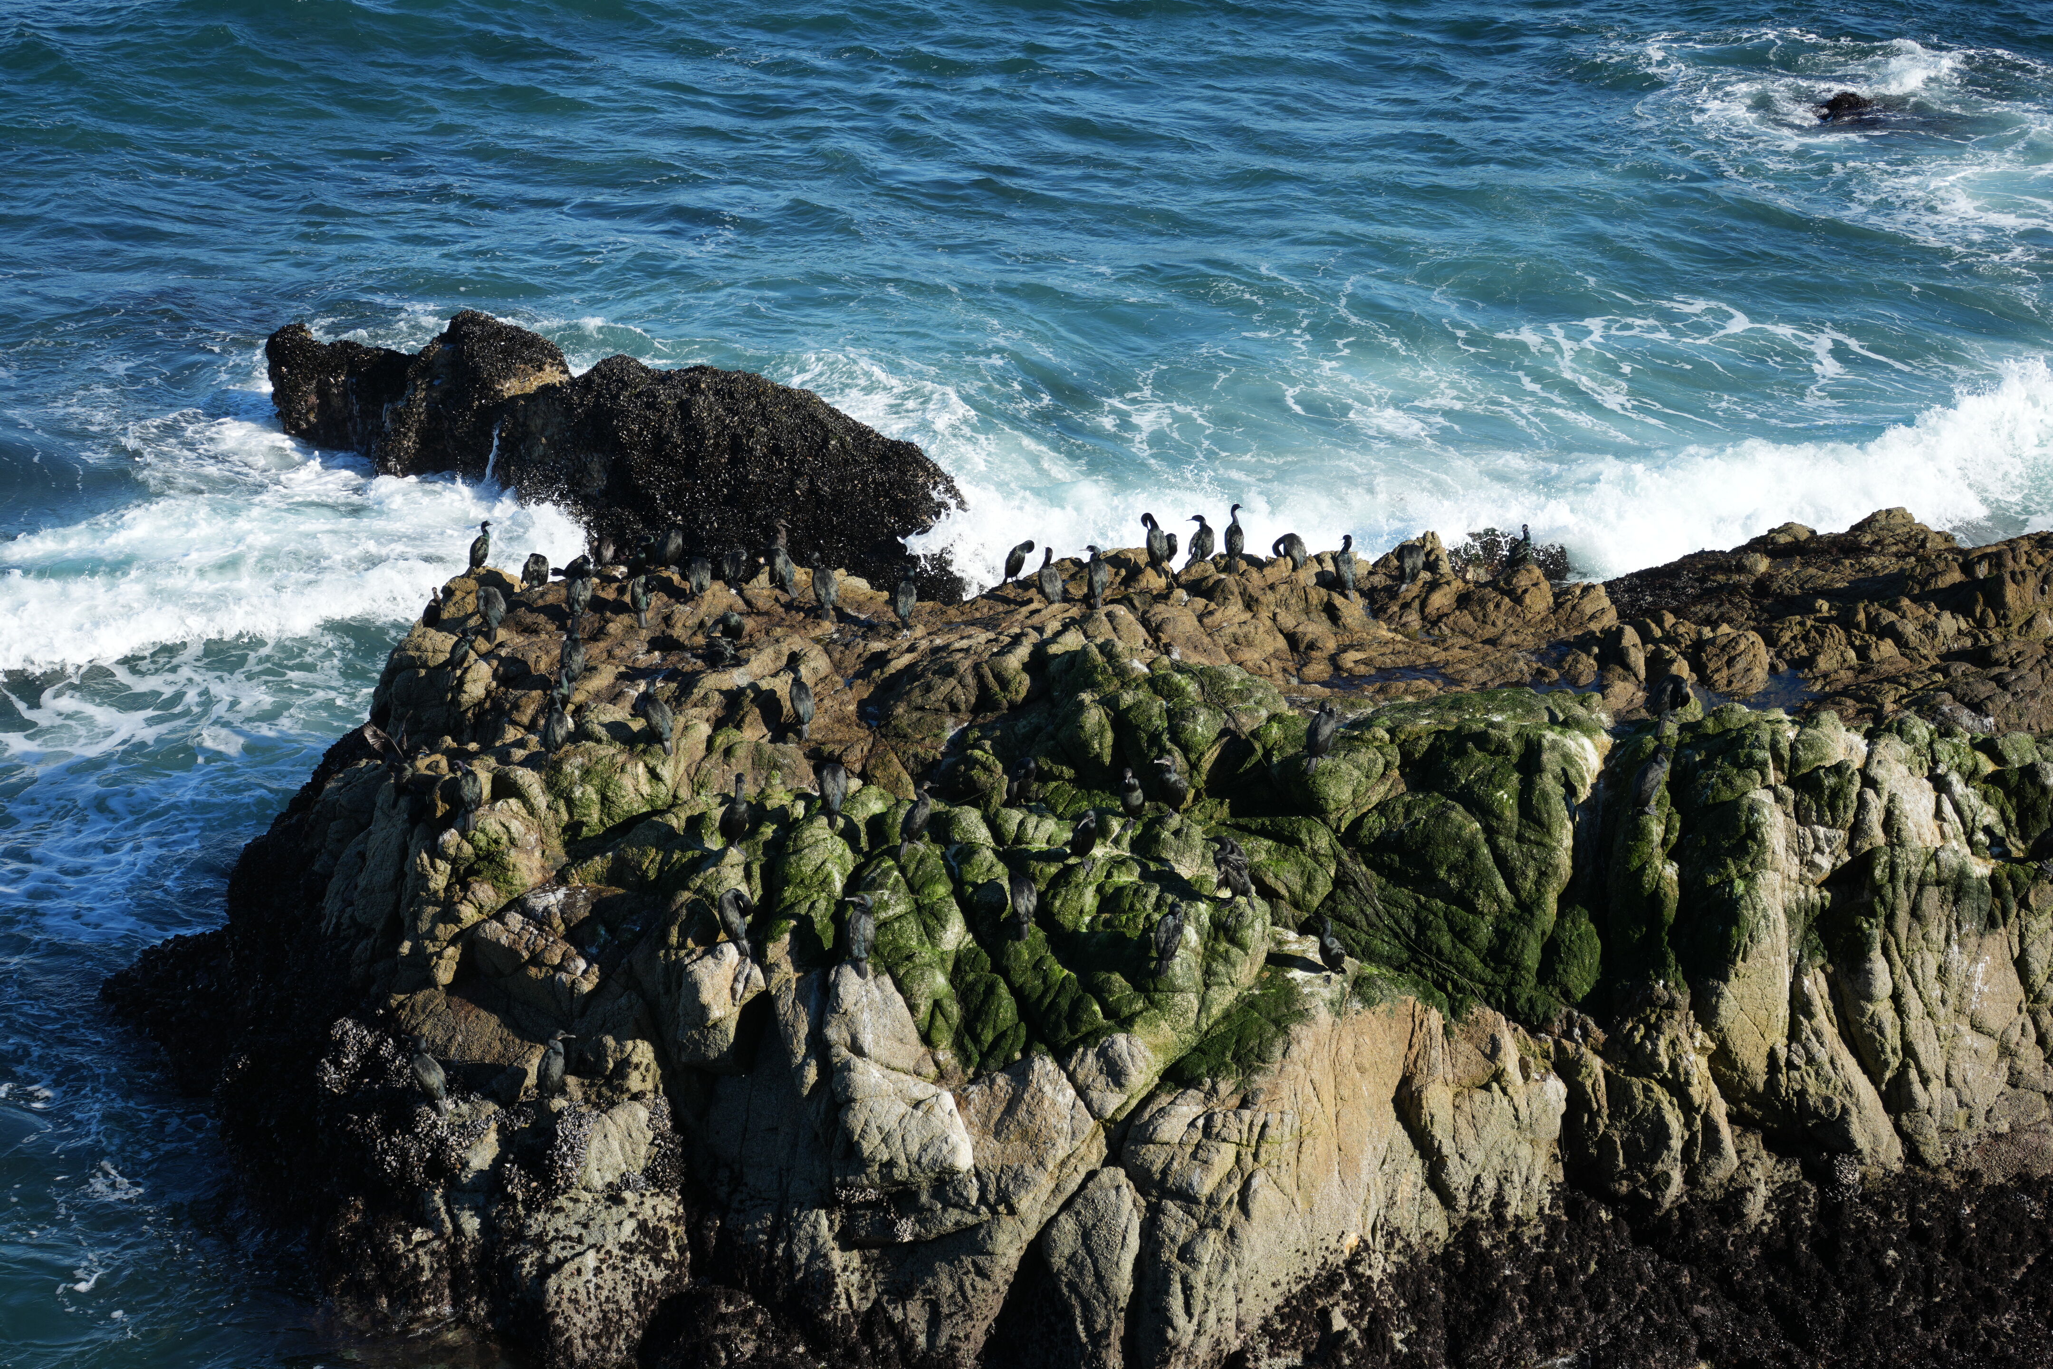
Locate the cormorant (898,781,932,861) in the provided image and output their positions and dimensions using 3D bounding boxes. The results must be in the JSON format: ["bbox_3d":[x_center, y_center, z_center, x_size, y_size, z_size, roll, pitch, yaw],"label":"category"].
[{"bbox_3d":[-0.881,1.085,29.500,0.330,0.610,0.200,-11,22,-28],"label":"cormorant"}]

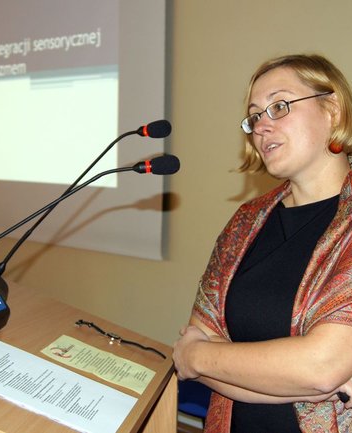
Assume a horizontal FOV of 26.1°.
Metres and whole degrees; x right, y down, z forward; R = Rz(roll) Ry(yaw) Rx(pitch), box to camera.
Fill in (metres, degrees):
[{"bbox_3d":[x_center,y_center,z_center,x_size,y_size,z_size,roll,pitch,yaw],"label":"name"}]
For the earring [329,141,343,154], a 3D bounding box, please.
[{"bbox_3d":[0.276,-0.119,1.300,0.025,0.025,0.021,-3,7,-37],"label":"earring"}]

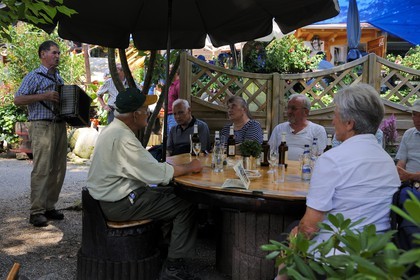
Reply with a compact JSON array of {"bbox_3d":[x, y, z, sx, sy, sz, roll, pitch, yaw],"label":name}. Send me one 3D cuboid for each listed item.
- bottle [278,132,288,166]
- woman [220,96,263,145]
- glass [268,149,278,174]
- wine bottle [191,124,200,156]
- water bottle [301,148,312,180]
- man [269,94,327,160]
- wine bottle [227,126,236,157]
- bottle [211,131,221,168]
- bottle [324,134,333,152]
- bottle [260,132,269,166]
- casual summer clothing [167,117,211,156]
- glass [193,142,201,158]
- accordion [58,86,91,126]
[{"bbox_3d":[0.555,0.070,3.320,0.068,0.260,0.068,2,6,10],"label":"bottle"},{"bbox_3d":[0.246,0.252,3.908,0.500,1.271,0.780,3,5,9],"label":"woman"},{"bbox_3d":[0.429,0.143,2.980,0.067,0.166,0.067,2,5,0],"label":"glass"},{"bbox_3d":[-0.116,0.008,3.742,0.067,0.265,0.067,2,5,0],"label":"wine bottle"},{"bbox_3d":[0.615,0.141,2.804,0.063,0.220,0.063,3,6,12],"label":"water bottle"},{"bbox_3d":[0.666,0.264,3.643,0.560,1.280,0.800,3,6,19],"label":"man"},{"bbox_3d":[0.192,0.011,3.830,0.068,0.262,0.068,2,6,3],"label":"wine bottle"},{"bbox_3d":[0.040,0.080,3.034,0.067,0.272,0.067,1,6,1],"label":"bottle"},{"bbox_3d":[0.838,0.095,3.142,0.067,0.265,0.067,2,5,0],"label":"bottle"},{"bbox_3d":[0.425,0.064,3.339,0.068,0.262,0.068,2,6,7],"label":"bottle"},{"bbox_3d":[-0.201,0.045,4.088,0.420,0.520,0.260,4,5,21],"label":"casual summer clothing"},{"bbox_3d":[-0.102,0.092,3.480,0.066,0.155,0.066,1,6,-2],"label":"glass"},{"bbox_3d":[-1.302,-0.332,4.270,0.200,0.320,0.400,3,-6,10],"label":"accordion"}]

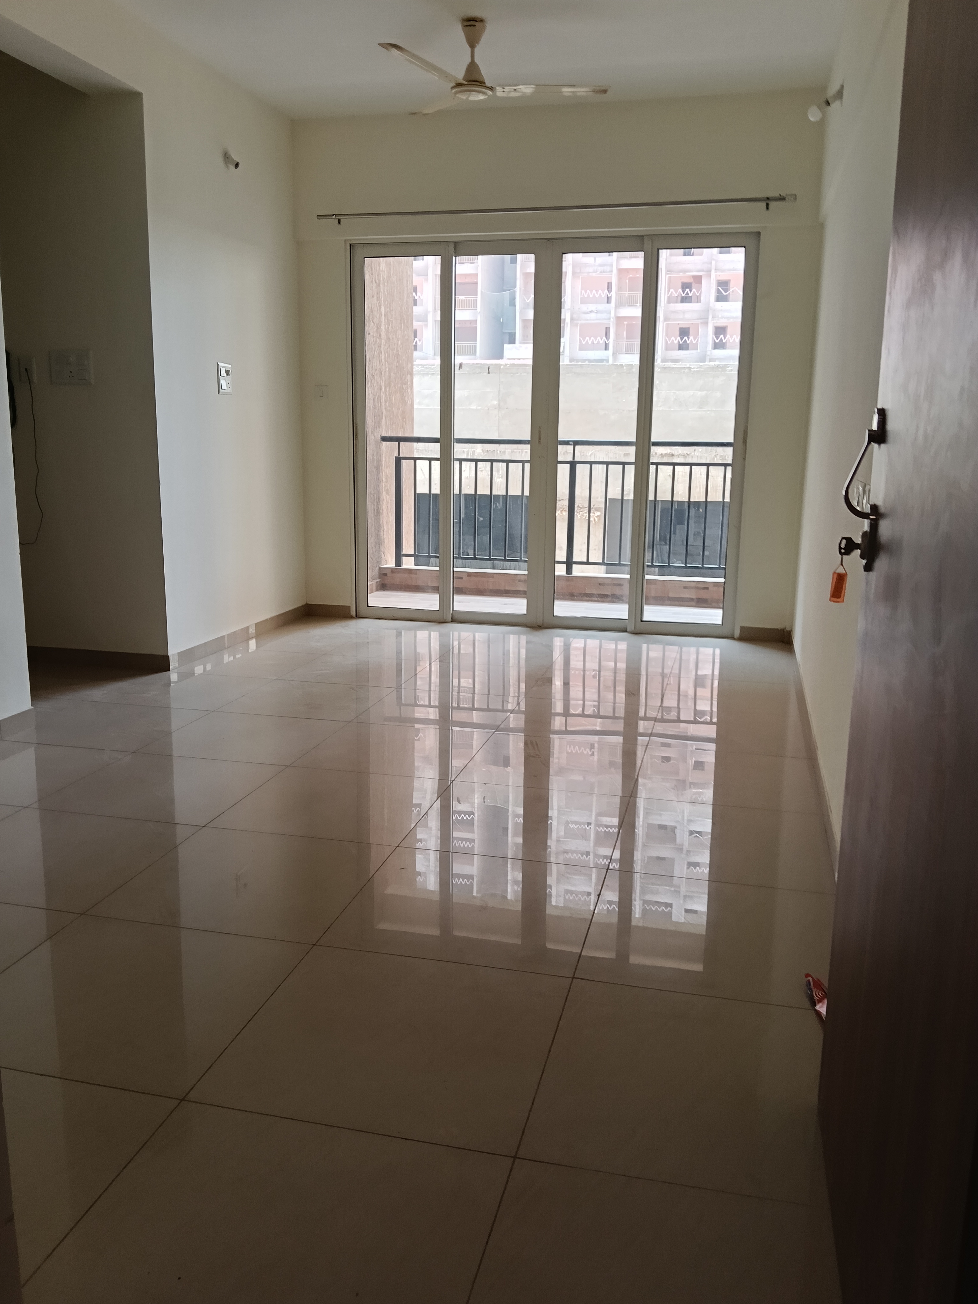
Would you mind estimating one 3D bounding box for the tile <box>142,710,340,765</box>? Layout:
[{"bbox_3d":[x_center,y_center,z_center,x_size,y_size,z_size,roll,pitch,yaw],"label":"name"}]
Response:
[{"bbox_3d":[-0.938,0.334,3.951,0.600,0.010,0.600,3,12,13],"label":"tile"}]

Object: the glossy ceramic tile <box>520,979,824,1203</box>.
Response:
[{"bbox_3d":[0.404,0.787,1.852,0.600,0.010,0.594,4,12,13],"label":"glossy ceramic tile"}]

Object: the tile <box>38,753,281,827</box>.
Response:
[{"bbox_3d":[-1.065,0.446,3.385,0.600,0.010,0.594,4,12,13],"label":"tile"}]

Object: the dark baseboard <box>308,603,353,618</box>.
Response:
[{"bbox_3d":[-1.033,-0.267,6.547,0.302,0.078,0.012,4,12,13],"label":"dark baseboard"}]

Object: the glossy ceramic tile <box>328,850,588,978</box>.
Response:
[{"bbox_3d":[-0.040,0.635,2.543,0.600,0.010,0.600,3,12,13],"label":"glossy ceramic tile"}]

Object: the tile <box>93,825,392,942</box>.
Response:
[{"bbox_3d":[-0.625,0.601,2.683,0.600,0.010,0.600,3,12,13],"label":"tile"}]

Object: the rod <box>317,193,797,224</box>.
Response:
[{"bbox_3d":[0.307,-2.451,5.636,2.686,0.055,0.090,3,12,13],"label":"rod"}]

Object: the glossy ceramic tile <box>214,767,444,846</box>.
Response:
[{"bbox_3d":[-0.483,0.482,3.247,0.600,0.010,0.594,4,12,13],"label":"glossy ceramic tile"}]

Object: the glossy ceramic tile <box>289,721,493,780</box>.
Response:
[{"bbox_3d":[-0.343,0.365,3.806,0.600,0.010,0.594,4,12,13],"label":"glossy ceramic tile"}]

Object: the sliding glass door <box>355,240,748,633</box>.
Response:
[{"bbox_3d":[0.322,-1.258,6.056,2.364,2.250,0.090,4,12,13],"label":"sliding glass door"}]

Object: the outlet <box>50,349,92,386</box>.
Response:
[{"bbox_3d":[-1.990,-1.360,4.846,0.238,0.160,0.015,3,12,13],"label":"outlet"}]

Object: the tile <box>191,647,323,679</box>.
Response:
[{"bbox_3d":[-1.229,0.061,5.201,0.600,0.010,0.594,4,12,13],"label":"tile"}]

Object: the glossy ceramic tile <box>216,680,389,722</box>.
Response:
[{"bbox_3d":[-0.786,0.213,4.503,0.600,0.010,0.594,4,12,13],"label":"glossy ceramic tile"}]

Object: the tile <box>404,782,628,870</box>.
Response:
[{"bbox_3d":[0.100,0.518,3.109,0.600,0.010,0.594,4,12,13],"label":"tile"}]

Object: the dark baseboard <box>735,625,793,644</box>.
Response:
[{"bbox_3d":[1.604,-0.096,5.915,0.285,0.080,0.015,3,12,13],"label":"dark baseboard"}]

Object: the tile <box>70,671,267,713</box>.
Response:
[{"bbox_3d":[-1.387,0.180,4.669,0.600,0.010,0.600,3,12,13],"label":"tile"}]

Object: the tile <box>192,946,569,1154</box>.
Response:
[{"bbox_3d":[-0.179,0.750,1.989,0.600,0.010,0.600,3,12,13],"label":"tile"}]

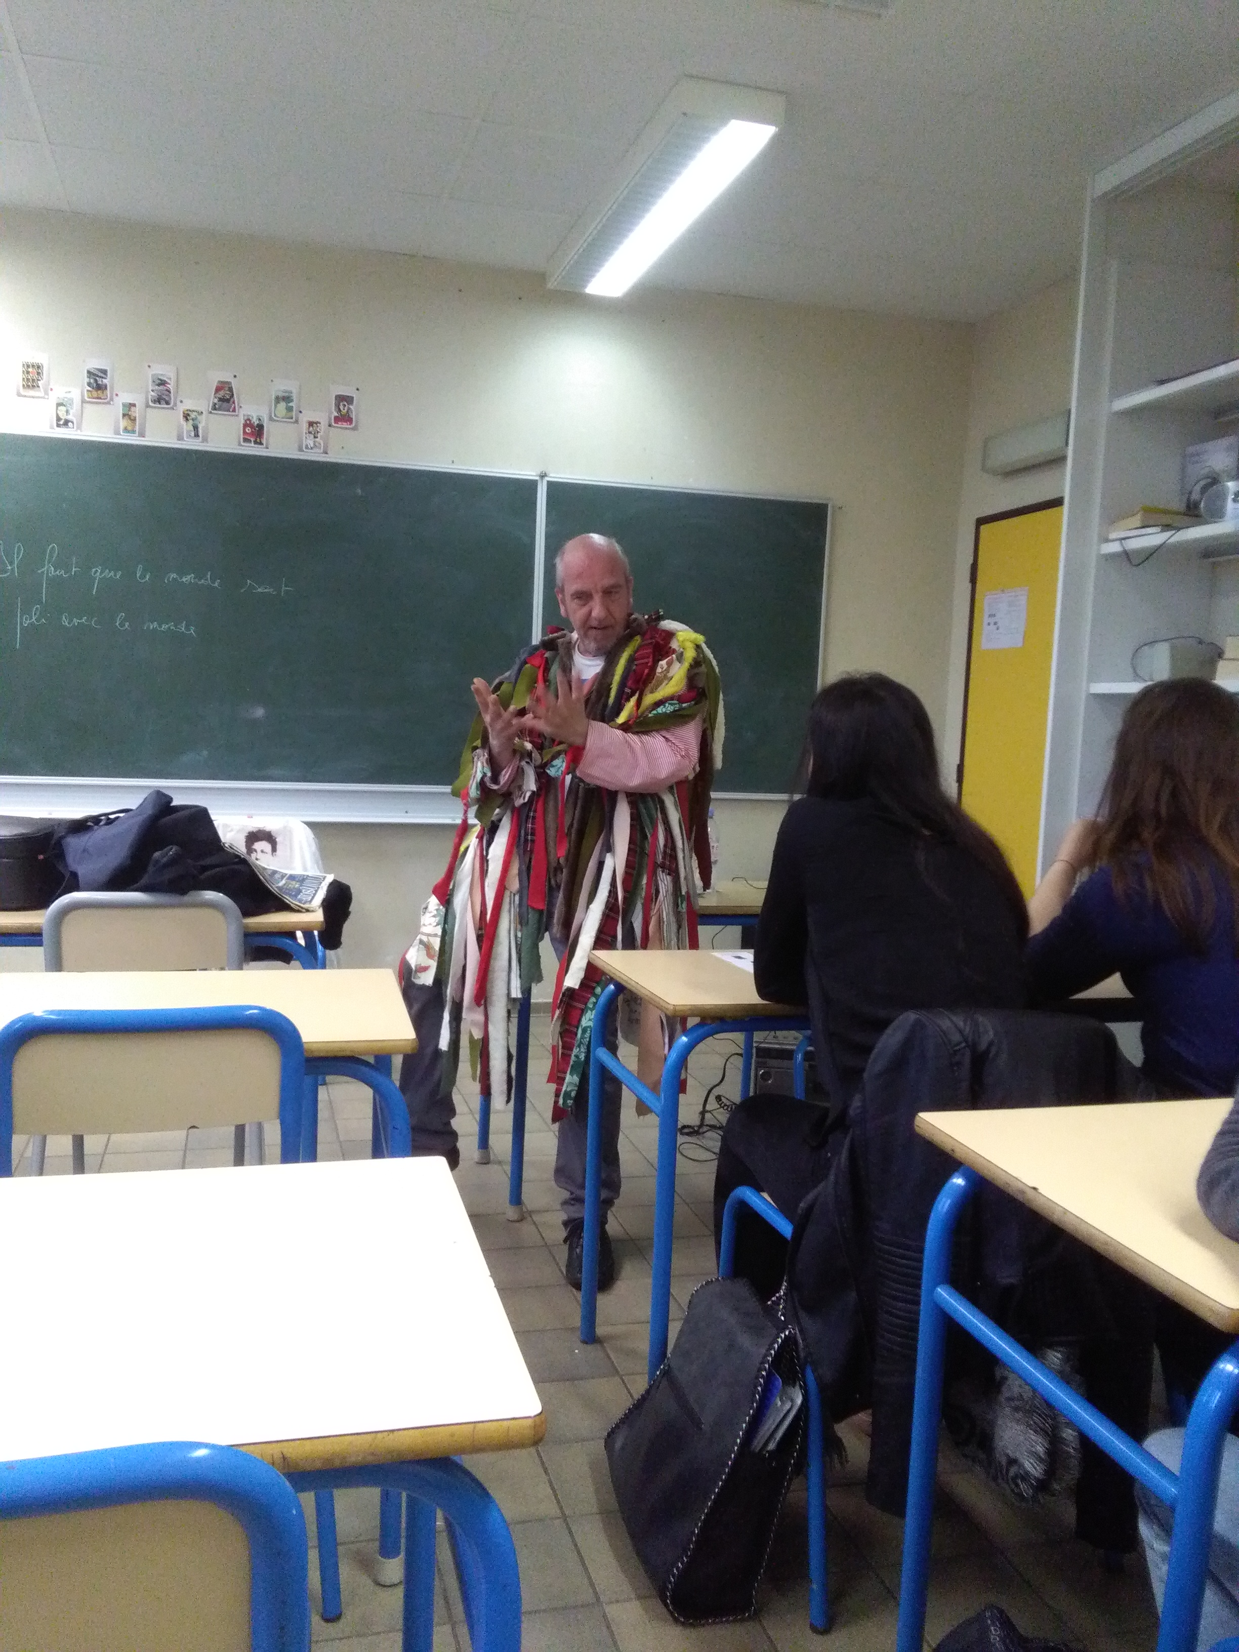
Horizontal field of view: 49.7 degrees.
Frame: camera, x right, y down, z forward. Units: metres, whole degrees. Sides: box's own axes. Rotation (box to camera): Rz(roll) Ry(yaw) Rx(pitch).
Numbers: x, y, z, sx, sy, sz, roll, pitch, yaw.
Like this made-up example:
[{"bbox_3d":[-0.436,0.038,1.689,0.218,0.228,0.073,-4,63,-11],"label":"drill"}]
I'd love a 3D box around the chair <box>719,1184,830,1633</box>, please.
[{"bbox_3d":[0.413,0.649,2.035,0.415,0.835,0.506,1,5,-16],"label":"chair"}]

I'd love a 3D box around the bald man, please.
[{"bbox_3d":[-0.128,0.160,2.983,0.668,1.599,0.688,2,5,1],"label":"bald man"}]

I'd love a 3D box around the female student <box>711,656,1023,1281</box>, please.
[{"bbox_3d":[0.405,0.406,2.167,0.486,1.295,0.688,1,5,-16],"label":"female student"}]

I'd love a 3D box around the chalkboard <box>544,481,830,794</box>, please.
[{"bbox_3d":[0.269,-0.720,5.295,1.194,1.194,0.040,1,5,-16],"label":"chalkboard"}]

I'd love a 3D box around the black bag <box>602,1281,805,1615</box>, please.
[{"bbox_3d":[0.134,0.887,2.004,0.152,0.354,0.405,19,0,-17],"label":"black bag"}]

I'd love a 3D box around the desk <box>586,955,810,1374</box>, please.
[{"bbox_3d":[0.624,0.652,2.561,1.316,0.754,0.506,1,5,-16],"label":"desk"}]

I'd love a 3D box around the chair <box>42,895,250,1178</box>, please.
[{"bbox_3d":[-0.982,0.524,2.821,0.405,0.835,0.496,1,5,-16],"label":"chair"}]

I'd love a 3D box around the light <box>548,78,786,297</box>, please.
[{"bbox_3d":[0.088,-1.953,4.217,0.283,0.091,1.548,1,5,-16],"label":"light"}]

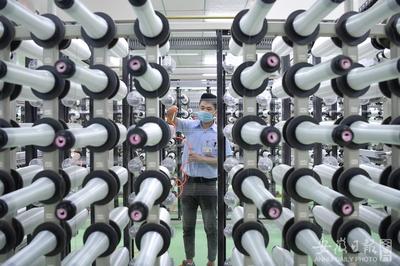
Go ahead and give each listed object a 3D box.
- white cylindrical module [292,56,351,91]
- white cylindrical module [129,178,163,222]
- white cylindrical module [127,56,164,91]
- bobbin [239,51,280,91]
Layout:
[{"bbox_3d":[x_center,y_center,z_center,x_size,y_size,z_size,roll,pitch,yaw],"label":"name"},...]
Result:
[{"bbox_3d":[0.532,-0.260,1.151,0.112,0.112,0.377,0,2,1],"label":"white cylindrical module"},{"bbox_3d":[-0.235,0.291,1.151,0.112,0.112,0.377,0,2,-1],"label":"white cylindrical module"},{"bbox_3d":[-0.238,-0.255,1.151,0.112,0.112,0.377,0,2,-1],"label":"white cylindrical module"},{"bbox_3d":[0.264,-0.266,1.151,0.112,0.112,0.377,0,2,0],"label":"bobbin"}]

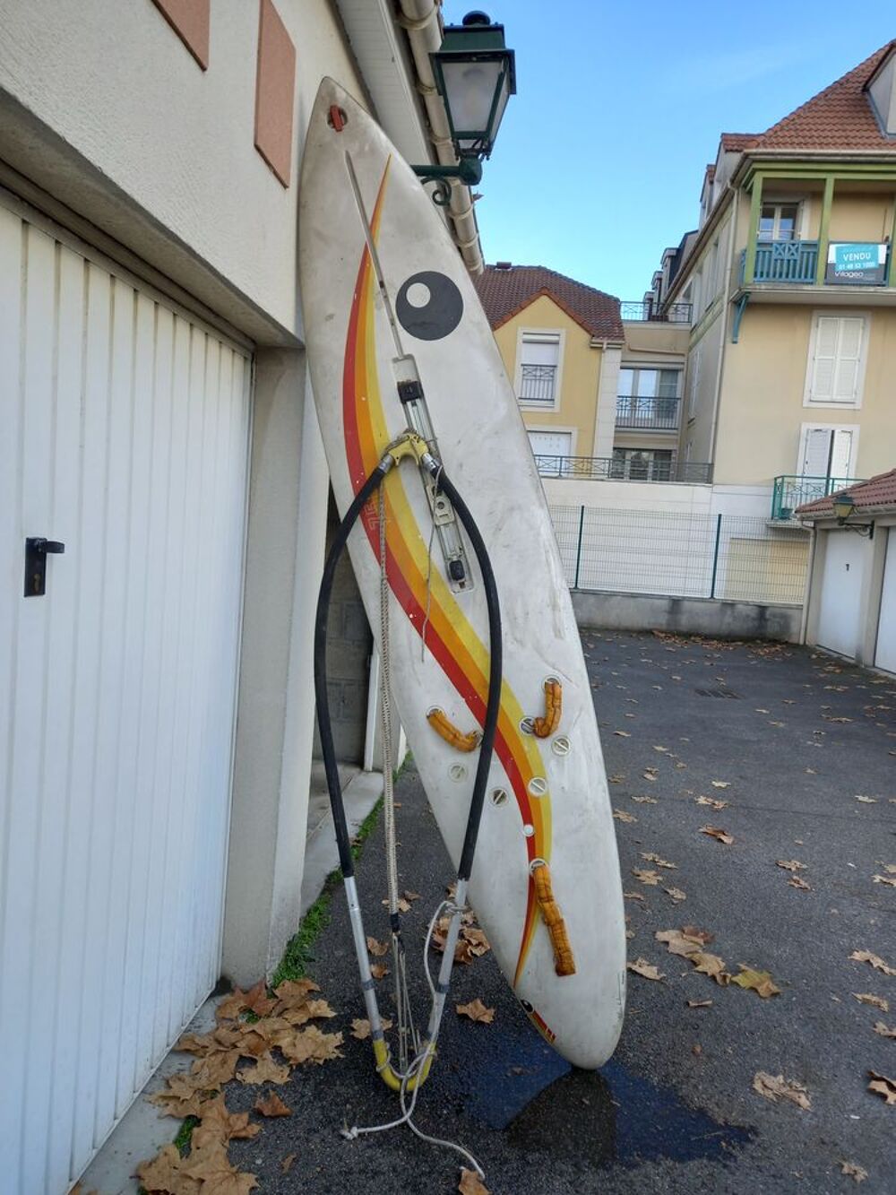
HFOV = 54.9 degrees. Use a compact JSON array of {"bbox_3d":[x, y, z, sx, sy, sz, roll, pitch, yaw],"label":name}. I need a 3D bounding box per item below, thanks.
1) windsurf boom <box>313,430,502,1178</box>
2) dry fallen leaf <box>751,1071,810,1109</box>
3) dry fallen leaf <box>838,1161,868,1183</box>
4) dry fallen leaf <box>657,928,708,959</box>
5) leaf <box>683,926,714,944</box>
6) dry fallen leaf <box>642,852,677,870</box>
[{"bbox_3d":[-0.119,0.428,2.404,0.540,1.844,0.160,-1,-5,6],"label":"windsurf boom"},{"bbox_3d":[0.941,1.381,2.436,0.150,0.028,0.152,4,4,5],"label":"dry fallen leaf"},{"bbox_3d":[1.007,1.426,2.142,0.075,0.025,0.065,4,4,6],"label":"dry fallen leaf"},{"bbox_3d":[0.902,1.336,3.328,0.200,0.040,0.190,4,4,6],"label":"dry fallen leaf"},{"bbox_3d":[0.988,1.337,3.400,0.150,0.035,0.130,4,4,6],"label":"leaf"},{"bbox_3d":[1.028,1.274,4.196,0.183,0.028,0.114,7,5,40],"label":"dry fallen leaf"}]

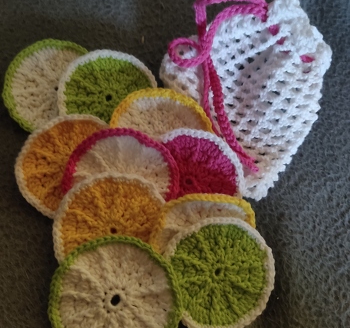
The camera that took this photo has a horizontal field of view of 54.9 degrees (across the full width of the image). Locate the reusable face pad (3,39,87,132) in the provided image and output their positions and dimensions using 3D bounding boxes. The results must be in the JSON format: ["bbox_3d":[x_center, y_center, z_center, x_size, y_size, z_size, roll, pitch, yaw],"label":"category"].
[{"bbox_3d":[-0.106,-0.067,0.303,0.091,0.010,0.091,0,81,-6],"label":"reusable face pad"}]

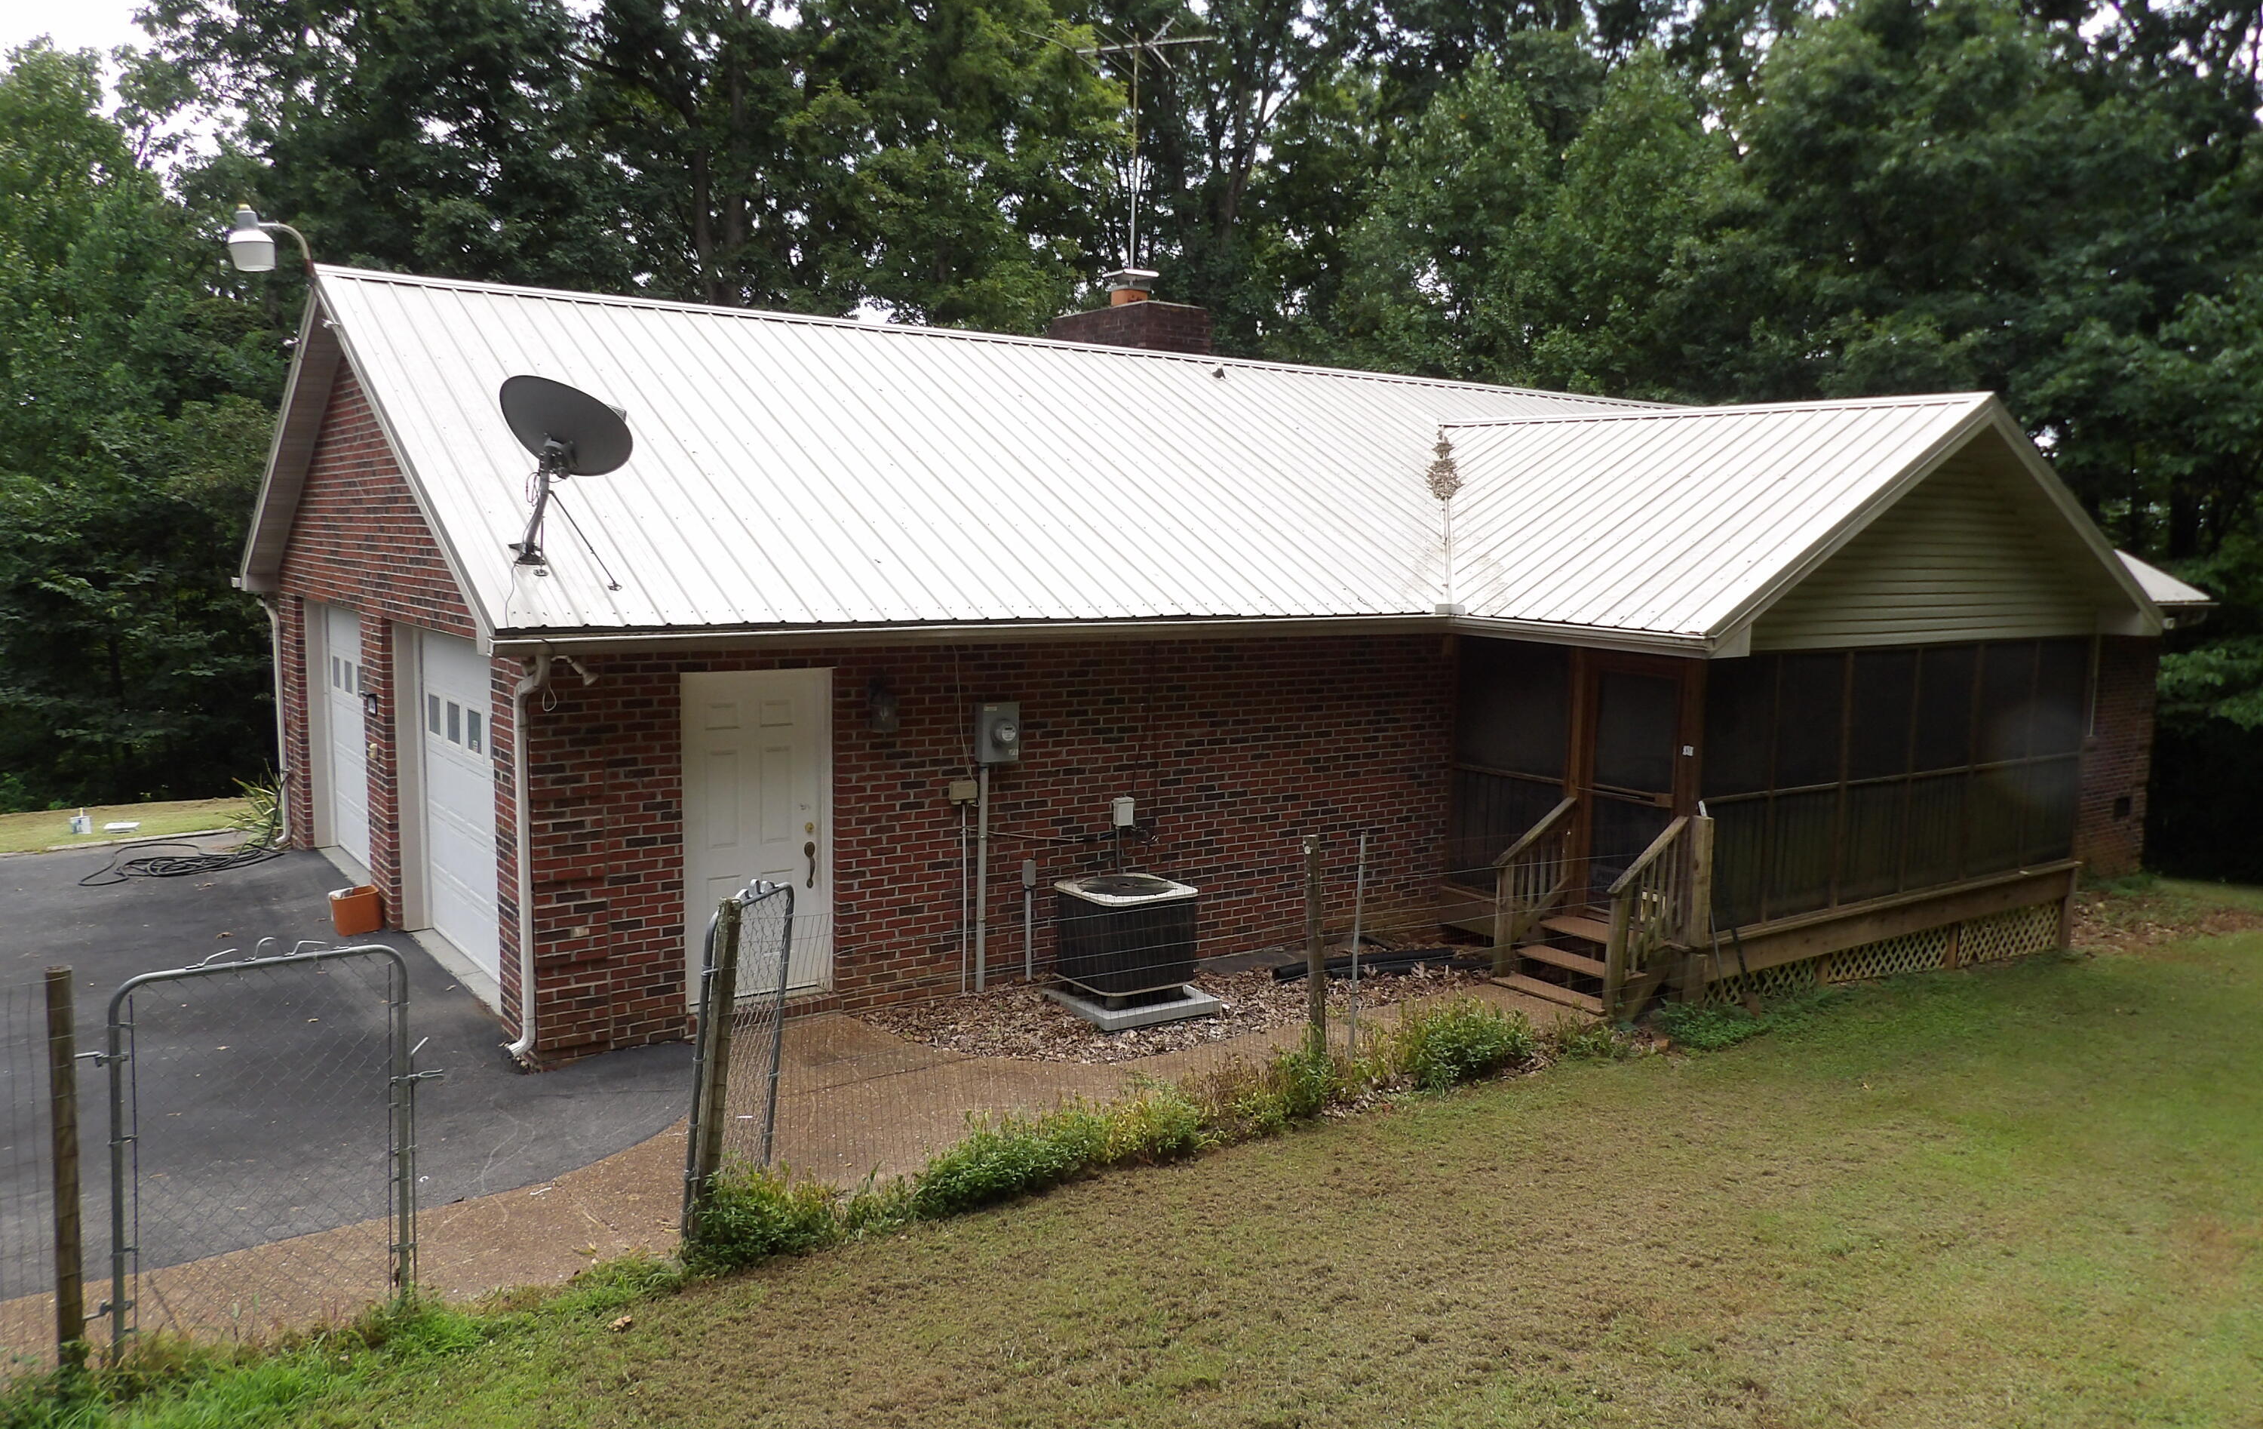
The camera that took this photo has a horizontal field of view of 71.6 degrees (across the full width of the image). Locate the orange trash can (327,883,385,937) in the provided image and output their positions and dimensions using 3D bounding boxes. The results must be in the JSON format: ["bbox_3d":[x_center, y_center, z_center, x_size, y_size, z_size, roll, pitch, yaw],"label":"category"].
[{"bbox_3d":[-5.931,1.510,12.008,0.345,0.300,0.250,-8,11,-36],"label":"orange trash can"}]

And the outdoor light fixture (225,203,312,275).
[{"bbox_3d":[-6.362,-3.503,11.596,0.539,0.489,0.296,-4,8,-36],"label":"outdoor light fixture"}]

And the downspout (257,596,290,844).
[{"bbox_3d":[-8.745,0.032,15.998,0.153,2.523,0.521,-4,8,-36],"label":"downspout"}]

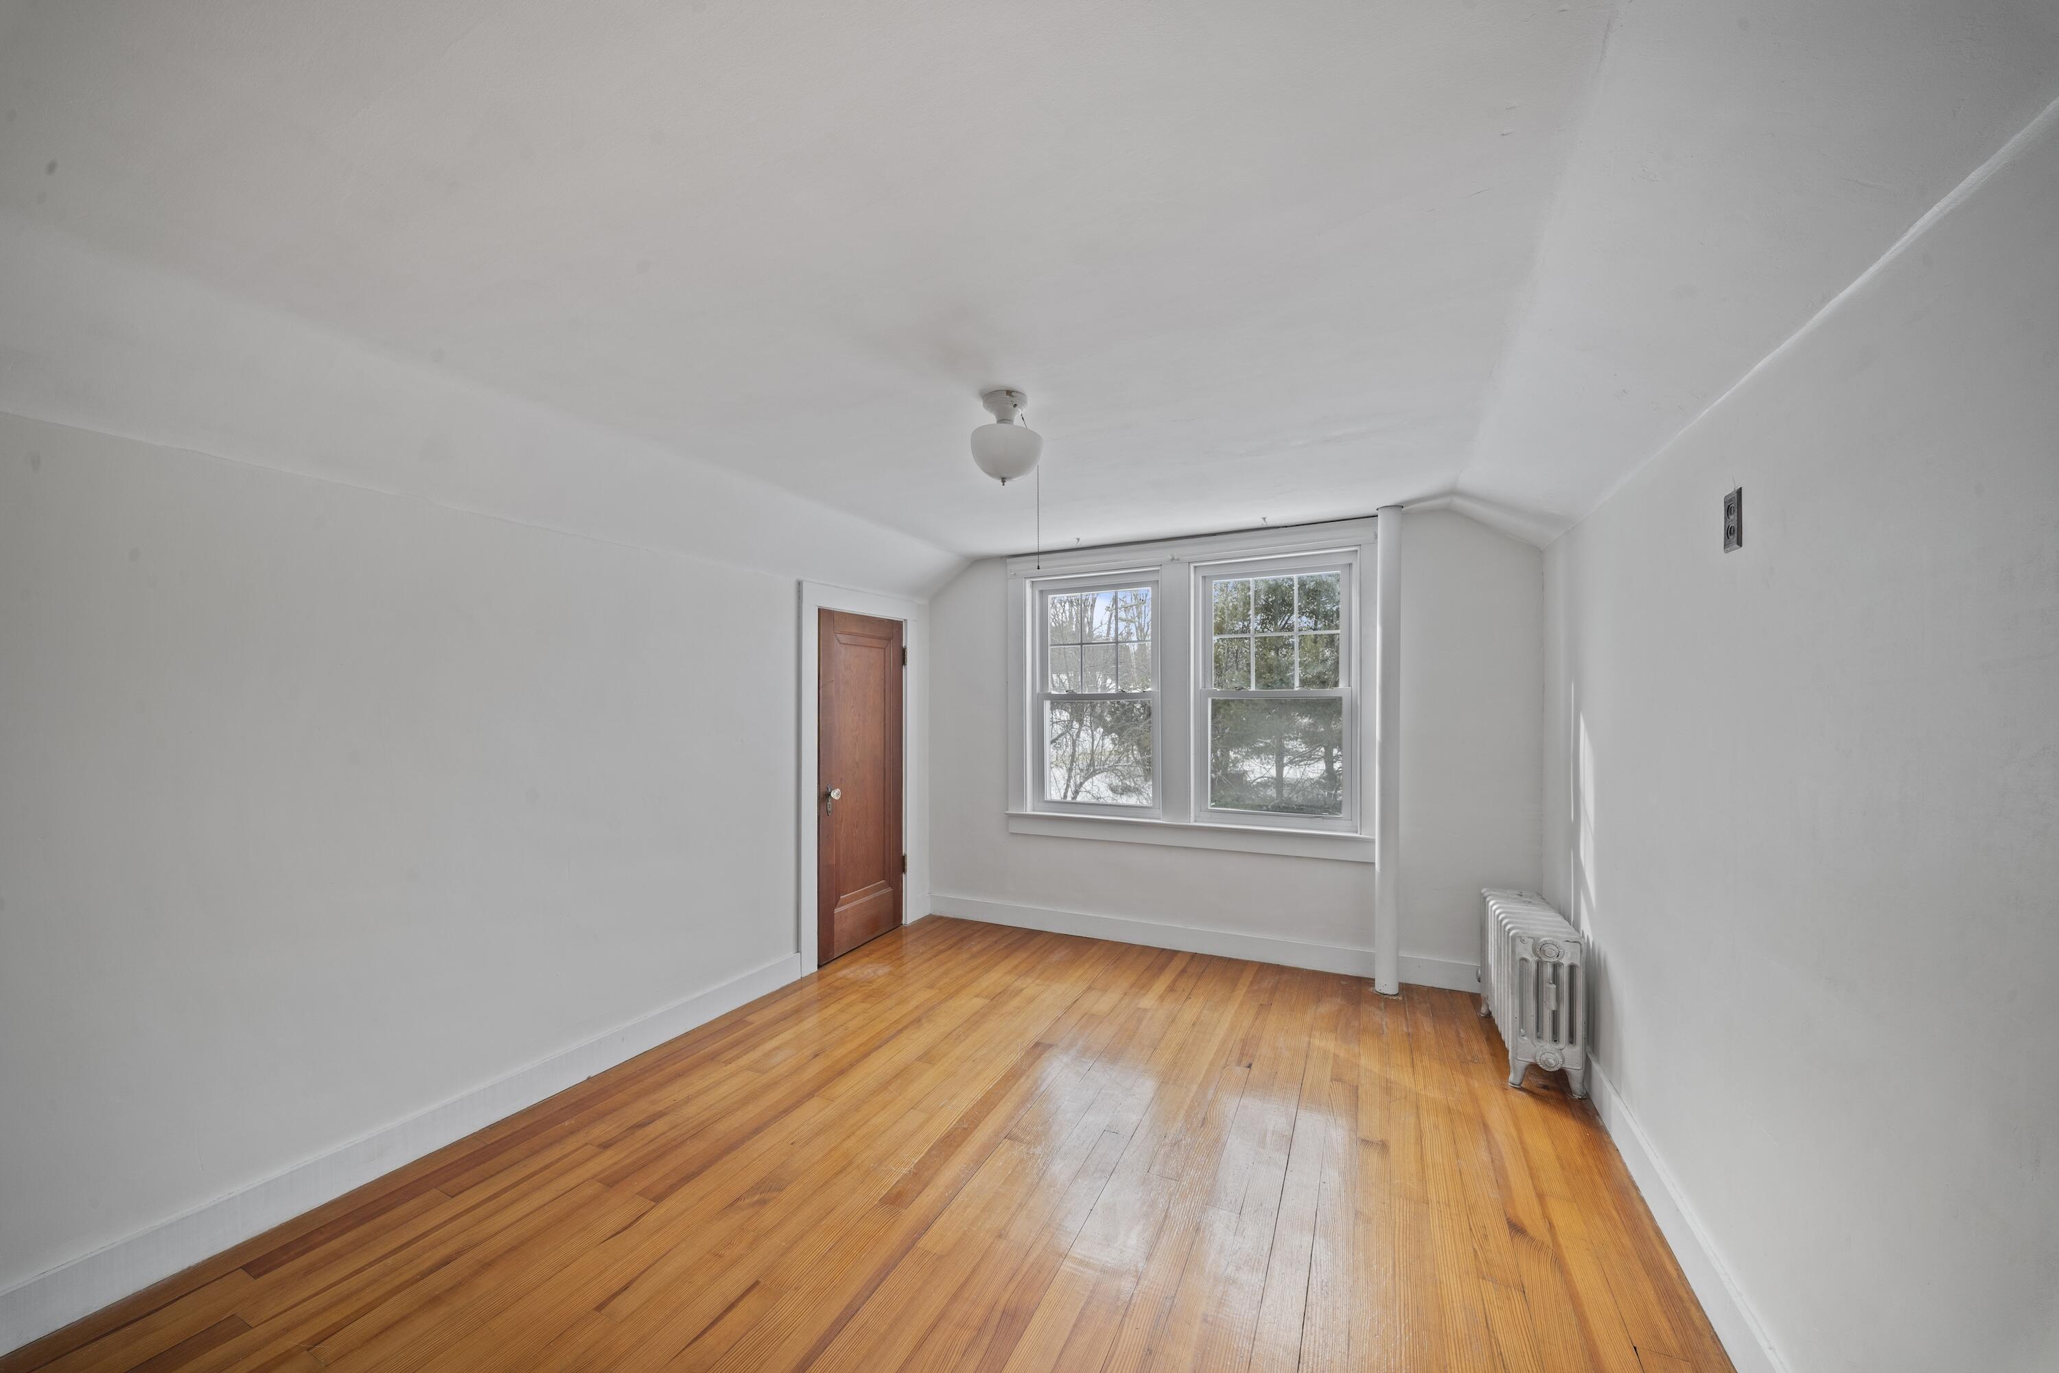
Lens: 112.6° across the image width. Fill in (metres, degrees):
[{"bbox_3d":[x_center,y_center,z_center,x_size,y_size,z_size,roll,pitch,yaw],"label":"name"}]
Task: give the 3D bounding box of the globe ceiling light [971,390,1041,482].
[{"bbox_3d":[-0.071,-0.685,1.923,0.204,0.241,0.204,0,-2,0],"label":"globe ceiling light"}]

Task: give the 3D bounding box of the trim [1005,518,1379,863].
[{"bbox_3d":[0.732,0.033,3.462,1.906,1.540,0.100,-1,-2,26],"label":"trim"}]

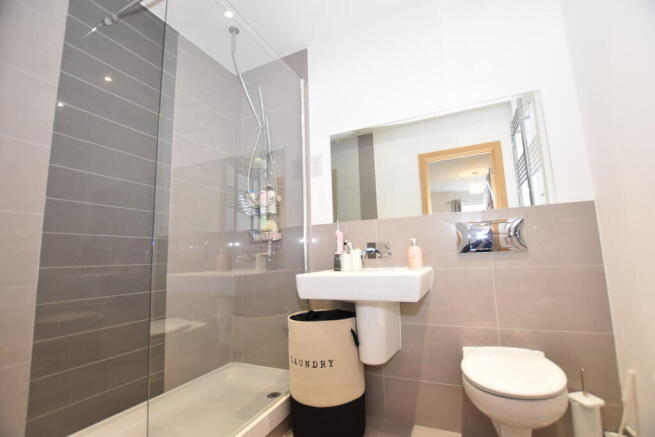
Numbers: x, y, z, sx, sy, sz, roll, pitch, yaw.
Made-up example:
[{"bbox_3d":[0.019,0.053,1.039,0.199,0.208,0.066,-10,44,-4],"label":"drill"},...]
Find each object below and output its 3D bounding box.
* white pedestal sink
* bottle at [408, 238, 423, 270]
[{"bbox_3d":[0.220,0.496,1.390,0.600,0.455,0.455,-5,-9,25],"label":"white pedestal sink"},{"bbox_3d":[0.465,0.191,1.450,0.074,0.168,0.074,0,-8,-14],"label":"bottle"}]

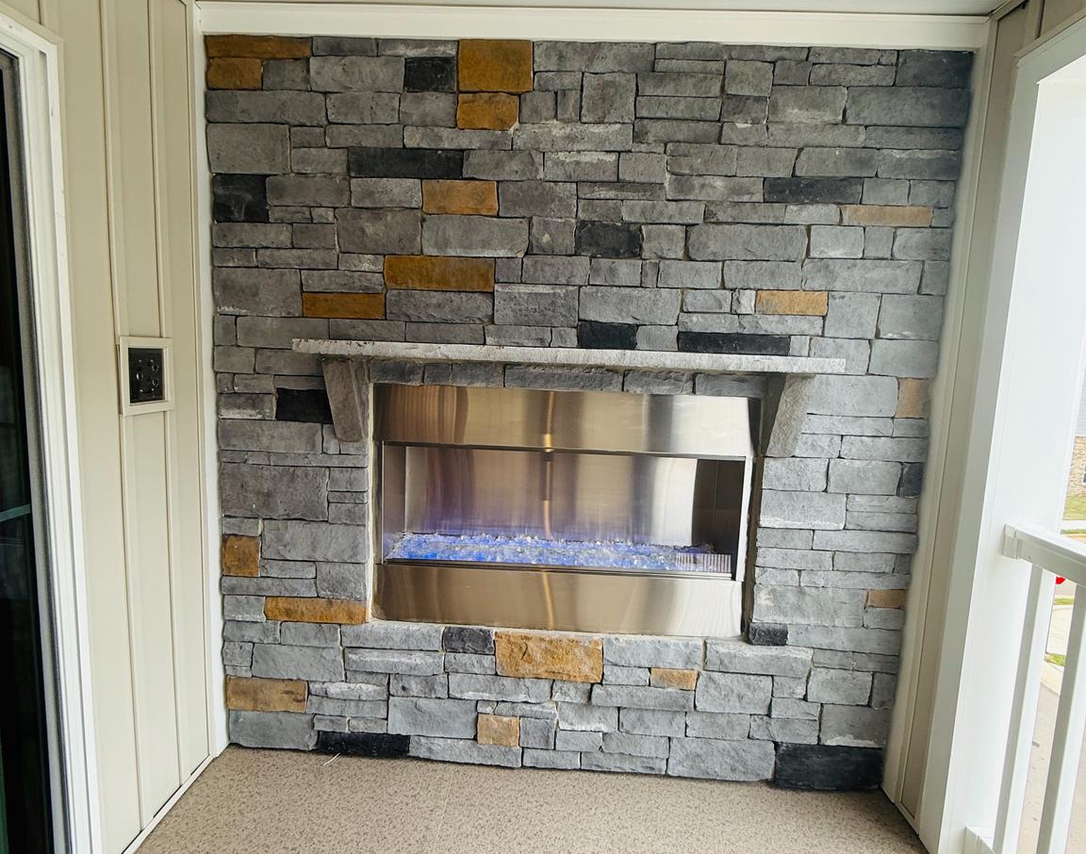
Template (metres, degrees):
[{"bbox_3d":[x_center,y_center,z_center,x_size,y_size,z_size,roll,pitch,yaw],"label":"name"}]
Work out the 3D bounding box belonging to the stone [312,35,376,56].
[{"bbox_3d":[-0.591,-1.140,1.780,0.194,0.051,0.070,2,7,2],"label":"stone"}]

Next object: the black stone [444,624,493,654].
[{"bbox_3d":[-0.253,0.724,2.028,0.178,0.091,0.060,2,7,2],"label":"black stone"}]

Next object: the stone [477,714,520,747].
[{"bbox_3d":[-0.148,1.028,2.016,0.148,0.110,0.070,2,7,2],"label":"stone"}]

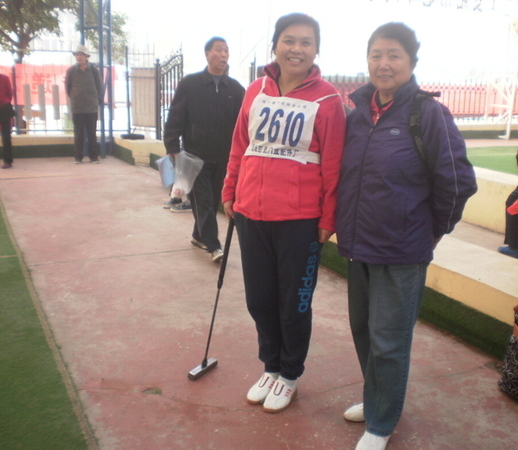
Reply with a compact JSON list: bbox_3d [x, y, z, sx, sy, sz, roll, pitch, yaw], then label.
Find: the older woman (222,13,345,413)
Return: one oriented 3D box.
[{"bbox_3d":[0.097,-0.033,2.596,0.500,1.620,0.320,7,14,21],"label":"older woman"}]

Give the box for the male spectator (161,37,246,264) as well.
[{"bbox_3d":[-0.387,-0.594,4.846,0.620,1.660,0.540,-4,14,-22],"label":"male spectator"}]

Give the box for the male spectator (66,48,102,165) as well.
[{"bbox_3d":[-2.741,-1.880,9.809,0.560,1.770,0.360,0,13,-8],"label":"male spectator"}]

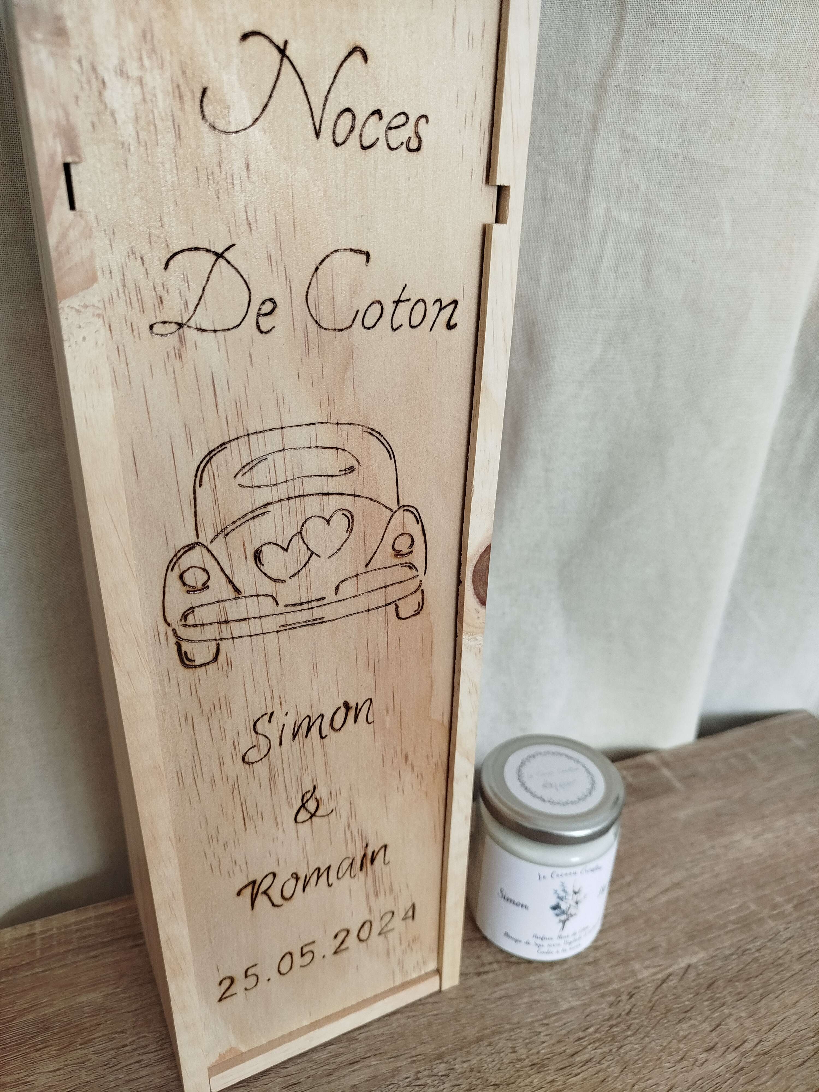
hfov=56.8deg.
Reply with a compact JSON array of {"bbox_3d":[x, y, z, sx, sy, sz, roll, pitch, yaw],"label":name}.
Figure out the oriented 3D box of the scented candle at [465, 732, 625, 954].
[{"bbox_3d":[0.058,0.129,0.326,0.060,0.072,0.060,-2,25,-8],"label":"scented candle"}]

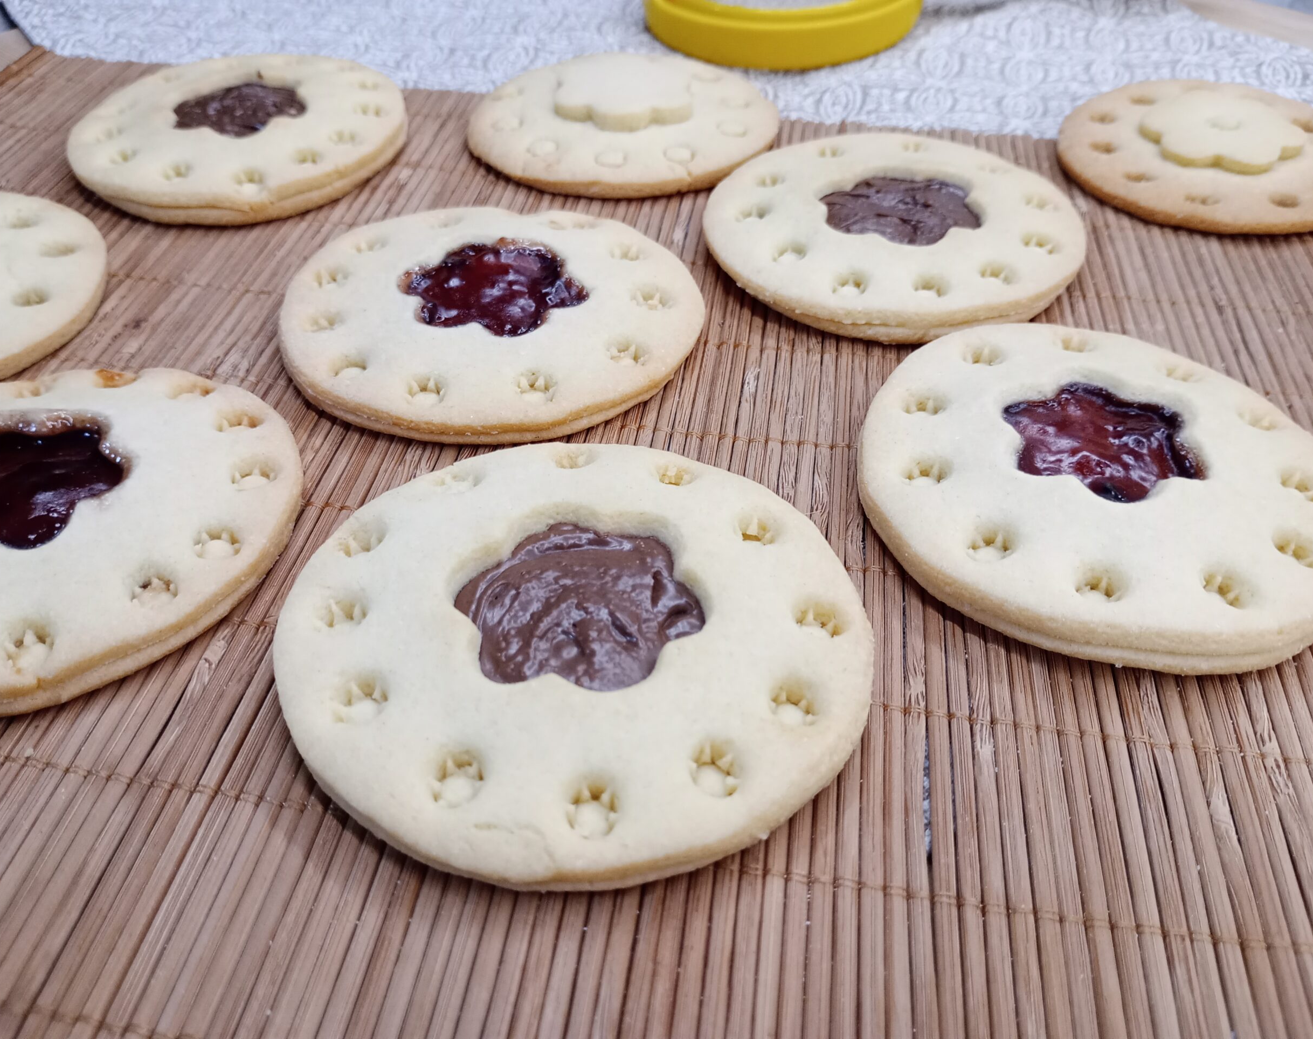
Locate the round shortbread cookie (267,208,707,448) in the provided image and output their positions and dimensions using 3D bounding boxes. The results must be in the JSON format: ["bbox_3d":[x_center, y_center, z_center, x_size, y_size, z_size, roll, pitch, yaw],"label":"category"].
[{"bbox_3d":[-0.032,-0.043,0.223,0.083,0.008,0.083,0,42,0],"label":"round shortbread cookie"}]

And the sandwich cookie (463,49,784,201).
[{"bbox_3d":[-0.008,-0.106,0.291,0.082,0.009,0.082,0,42,0],"label":"sandwich cookie"}]

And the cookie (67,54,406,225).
[{"bbox_3d":[-0.103,-0.098,0.280,0.082,0.009,0.082,0,42,0],"label":"cookie"}]

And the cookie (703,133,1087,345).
[{"bbox_3d":[0.052,-0.065,0.247,0.082,0.009,0.082,0,42,0],"label":"cookie"}]

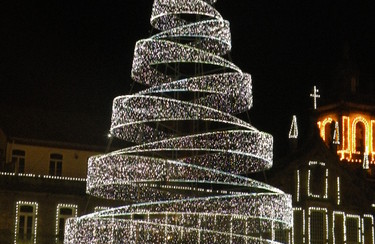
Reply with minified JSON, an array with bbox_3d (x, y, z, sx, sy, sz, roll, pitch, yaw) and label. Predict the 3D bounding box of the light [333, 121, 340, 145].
[{"bbox_3d":[13.240,0.933,86.000,0.520,2.100,0.520,7,-13,-31],"label":"light"}]

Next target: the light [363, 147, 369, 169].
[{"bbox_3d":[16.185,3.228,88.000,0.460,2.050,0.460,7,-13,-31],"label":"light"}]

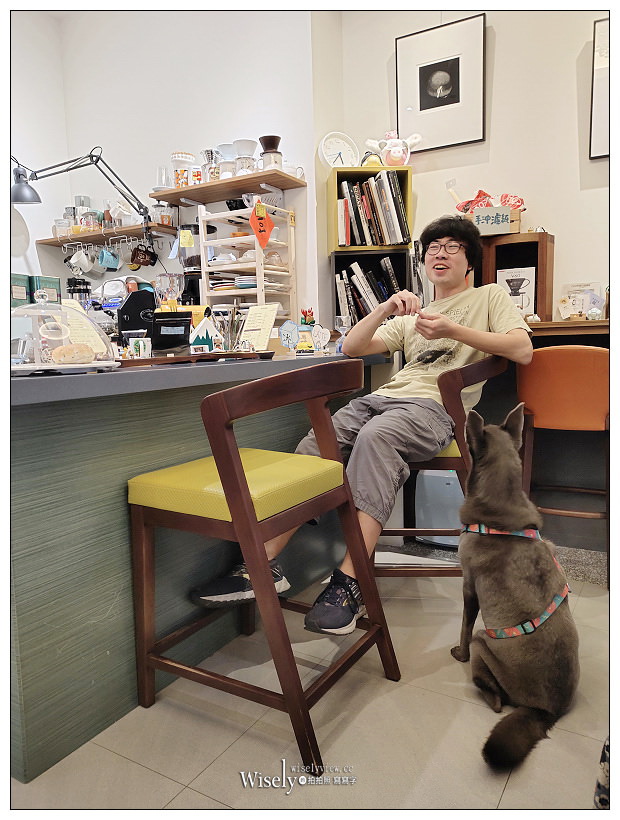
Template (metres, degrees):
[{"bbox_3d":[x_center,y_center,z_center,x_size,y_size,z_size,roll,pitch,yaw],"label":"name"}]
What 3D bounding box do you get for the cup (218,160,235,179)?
[{"bbox_3d":[-0.398,-1.144,3.004,0.090,0.096,0.080,-1,6,0],"label":"cup"}]

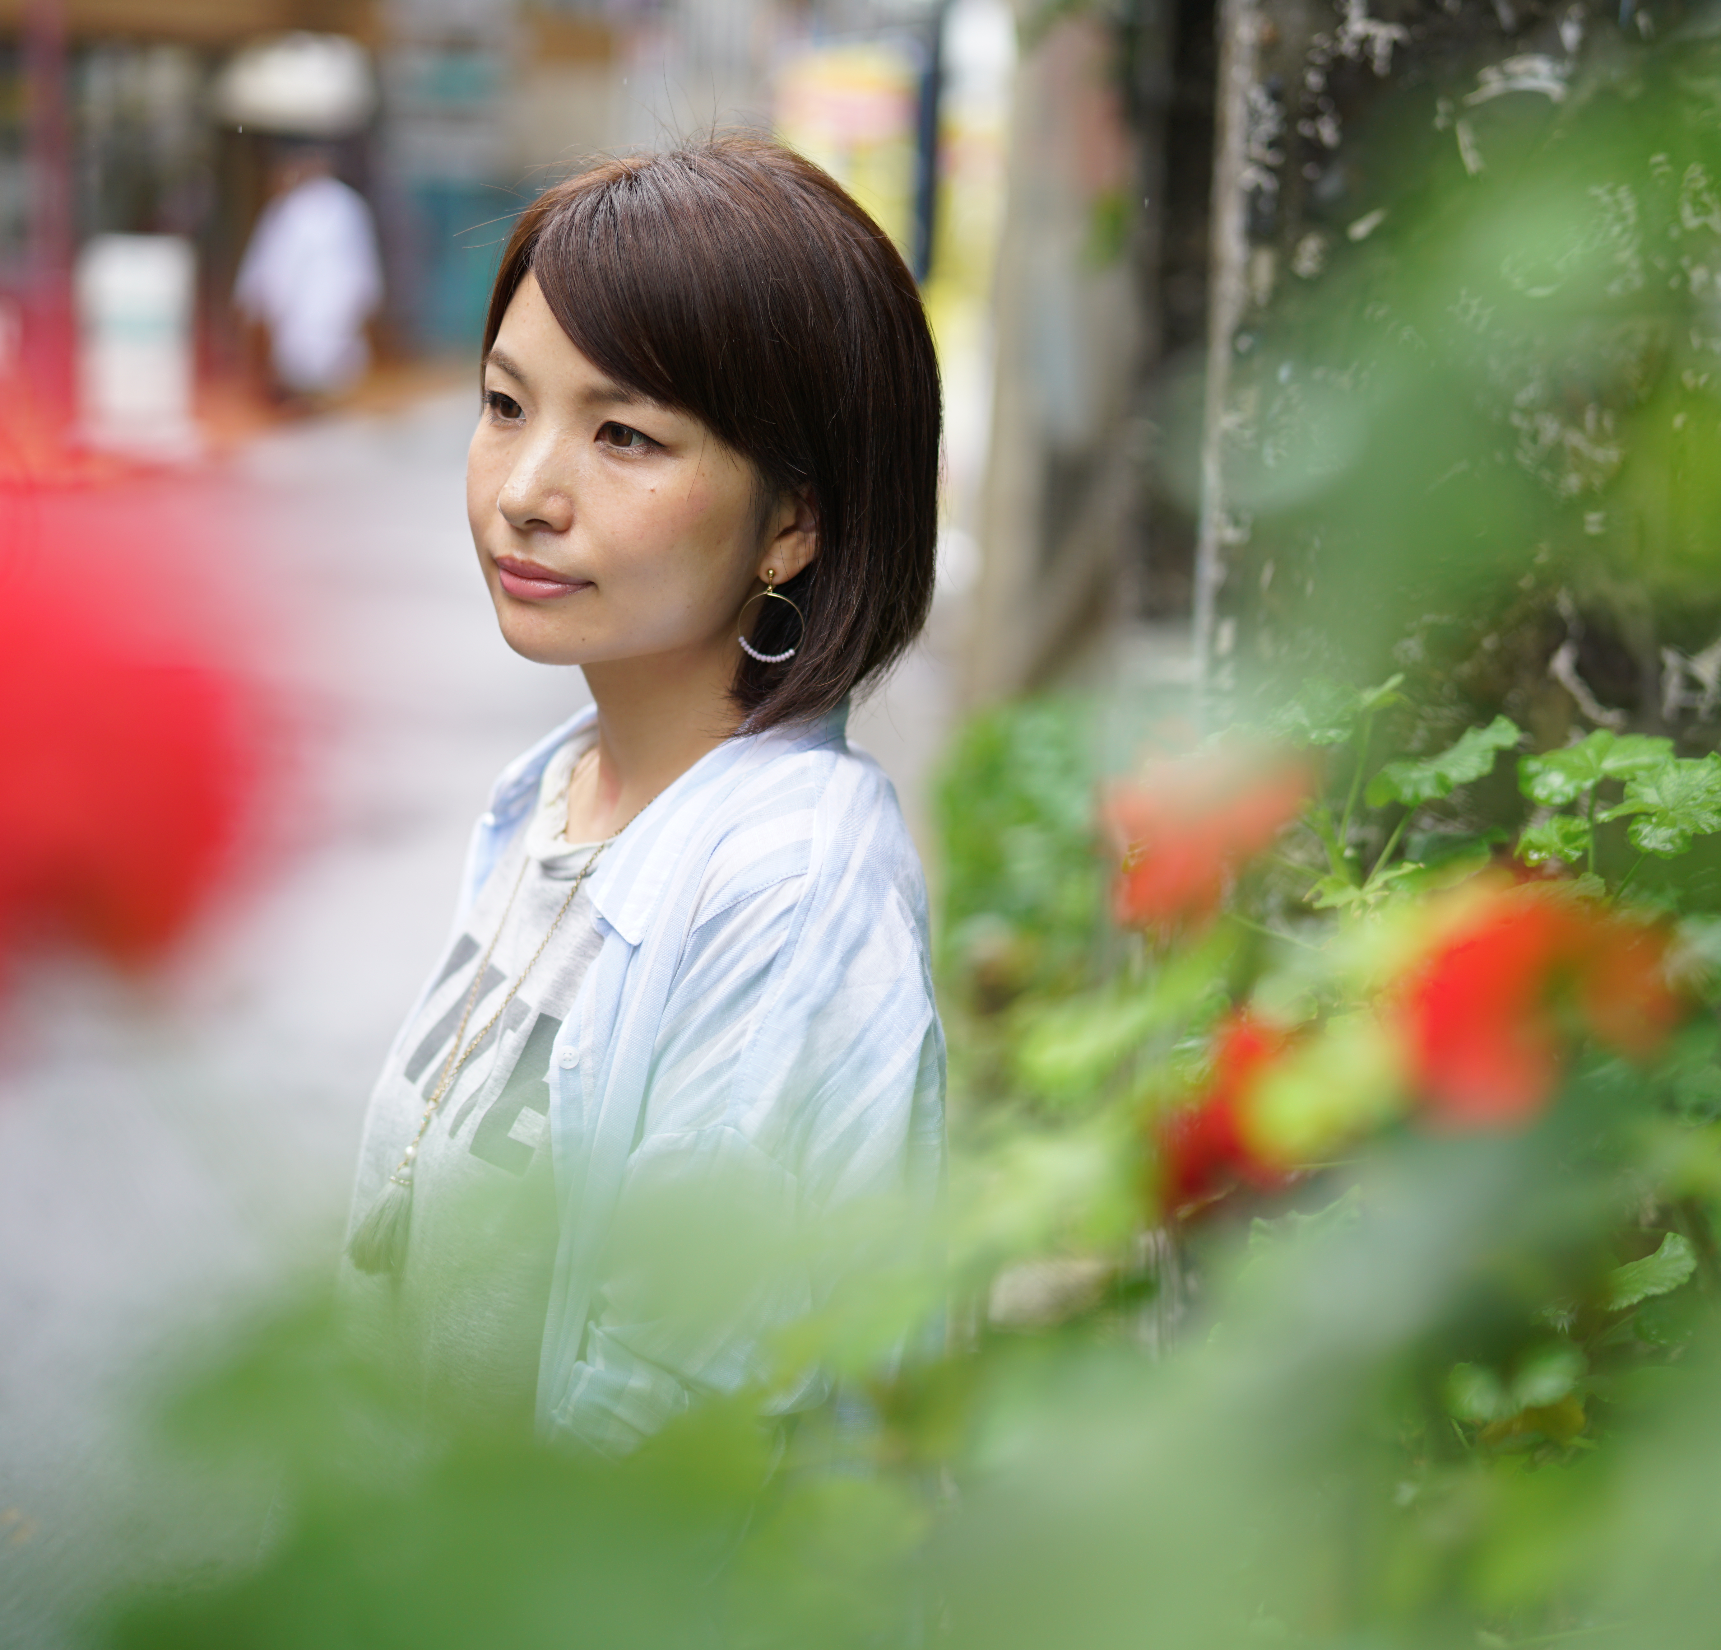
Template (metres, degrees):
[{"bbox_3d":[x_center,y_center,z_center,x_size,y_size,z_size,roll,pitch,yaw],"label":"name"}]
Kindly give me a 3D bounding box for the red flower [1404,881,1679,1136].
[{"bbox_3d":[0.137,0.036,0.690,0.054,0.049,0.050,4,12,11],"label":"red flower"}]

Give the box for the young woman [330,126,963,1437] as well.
[{"bbox_3d":[-0.110,0.475,1.700,0.300,1.600,0.440,-6,14,-35],"label":"young woman"}]

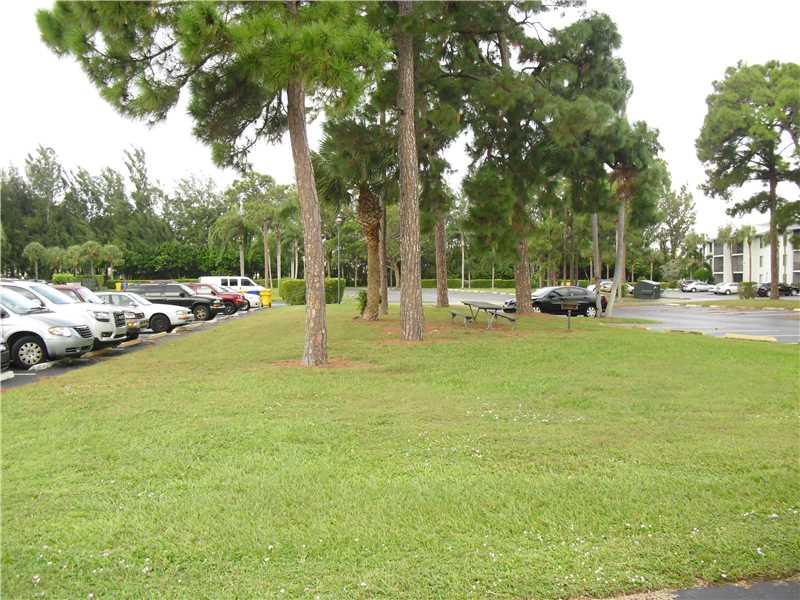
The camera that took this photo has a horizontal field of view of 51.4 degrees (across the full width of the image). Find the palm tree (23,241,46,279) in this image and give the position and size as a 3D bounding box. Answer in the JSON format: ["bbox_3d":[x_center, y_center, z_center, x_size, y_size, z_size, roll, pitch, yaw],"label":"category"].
[{"bbox_3d":[-46.566,-4.164,106.000,3.000,6.710,3.000,0,1,0],"label":"palm tree"}]

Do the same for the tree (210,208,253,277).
[{"bbox_3d":[-16.607,-4.718,82.000,4.100,8.990,4.100,0,1,0],"label":"tree"}]

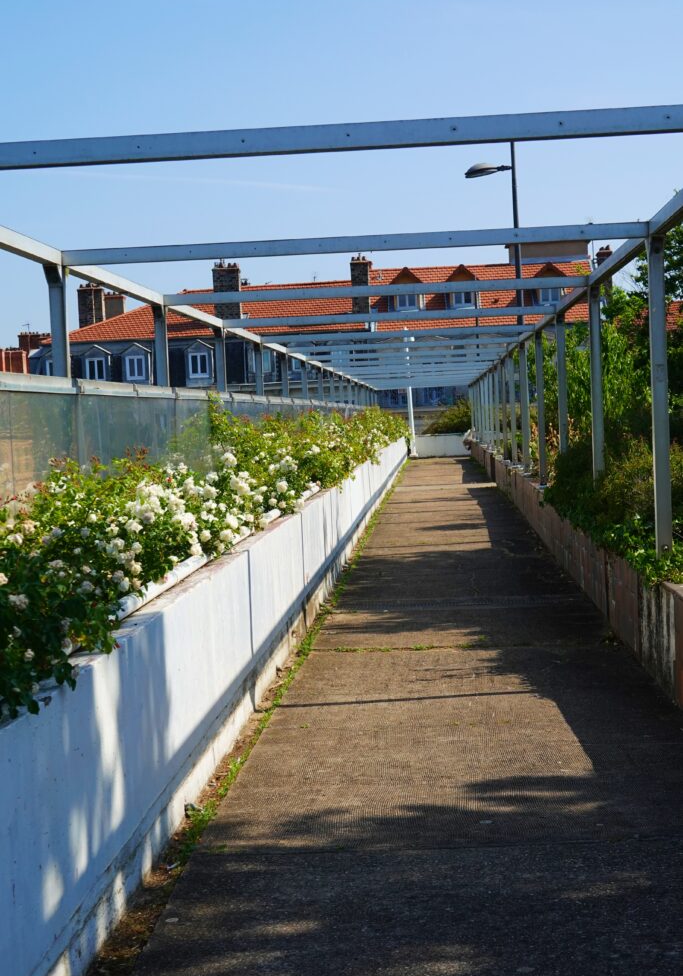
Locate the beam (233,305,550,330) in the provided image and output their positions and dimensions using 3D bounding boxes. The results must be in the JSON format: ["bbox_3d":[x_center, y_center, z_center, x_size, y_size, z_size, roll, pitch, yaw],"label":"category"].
[{"bbox_3d":[0.459,-1.662,16.085,3.232,0.080,0.075,-2,2,3],"label":"beam"}]

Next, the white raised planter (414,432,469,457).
[{"bbox_3d":[3.569,-1.508,58.882,2.170,0.780,0.850,-2,2,3],"label":"white raised planter"}]

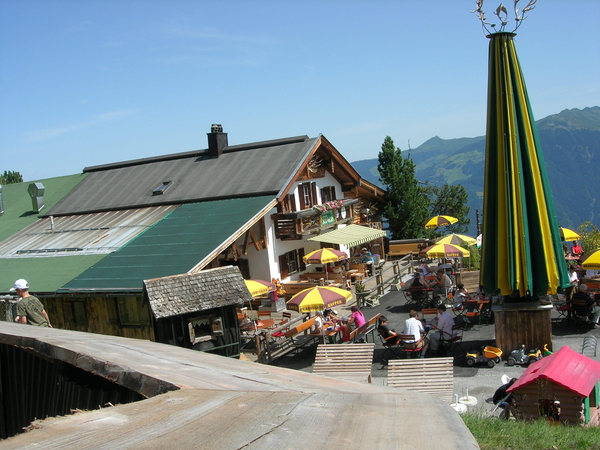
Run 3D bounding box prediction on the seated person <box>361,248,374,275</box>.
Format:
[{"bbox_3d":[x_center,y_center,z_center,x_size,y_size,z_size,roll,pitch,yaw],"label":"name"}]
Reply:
[{"bbox_3d":[3.074,1.706,29.913,0.700,1.270,0.500,-7,5,-12],"label":"seated person"}]

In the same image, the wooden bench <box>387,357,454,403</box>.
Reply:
[{"bbox_3d":[2.392,3.301,13.182,1.330,0.910,1.150,-4,4,15],"label":"wooden bench"}]

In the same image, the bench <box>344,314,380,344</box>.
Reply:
[{"bbox_3d":[1.618,3.062,17.731,0.480,0.870,2.200,-3,5,27],"label":"bench"}]

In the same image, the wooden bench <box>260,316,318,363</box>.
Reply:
[{"bbox_3d":[0.278,3.226,18.652,0.660,0.900,2.250,-4,5,27],"label":"wooden bench"}]

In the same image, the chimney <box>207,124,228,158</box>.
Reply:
[{"bbox_3d":[-3.753,-3.755,29.941,0.520,1.550,0.900,-4,5,27],"label":"chimney"}]

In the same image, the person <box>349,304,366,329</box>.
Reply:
[{"bbox_3d":[1.679,2.884,18.577,0.750,1.260,0.500,-4,5,27],"label":"person"}]

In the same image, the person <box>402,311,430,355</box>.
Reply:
[{"bbox_3d":[2.884,2.821,16.542,0.520,1.270,0.850,-4,4,18],"label":"person"}]

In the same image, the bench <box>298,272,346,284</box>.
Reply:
[{"bbox_3d":[0.904,2.454,26.572,1.950,0.880,0.580,-4,6,29],"label":"bench"}]

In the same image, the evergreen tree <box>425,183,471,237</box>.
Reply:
[{"bbox_3d":[9.405,-0.733,42.000,2.900,3.900,2.900,-4,5,27],"label":"evergreen tree"}]

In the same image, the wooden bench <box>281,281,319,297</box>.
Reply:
[{"bbox_3d":[0.129,2.674,25.052,1.850,0.880,0.580,-4,6,29],"label":"wooden bench"}]

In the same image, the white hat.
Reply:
[{"bbox_3d":[-3.828,0.823,9.000,0.265,0.155,0.185,-4,5,22],"label":"white hat"}]

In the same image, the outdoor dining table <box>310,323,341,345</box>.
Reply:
[{"bbox_3d":[1.007,3.132,18.211,0.650,0.770,2.150,-4,5,25],"label":"outdoor dining table"}]

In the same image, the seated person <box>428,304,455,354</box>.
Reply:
[{"bbox_3d":[3.676,2.731,17.050,0.800,1.320,0.500,-4,5,34],"label":"seated person"}]

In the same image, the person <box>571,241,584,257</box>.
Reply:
[{"bbox_3d":[10.900,1.250,26.000,0.520,1.300,0.780,-4,5,27],"label":"person"}]

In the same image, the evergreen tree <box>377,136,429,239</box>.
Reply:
[{"bbox_3d":[6.451,-1.864,41.055,2.950,7.200,2.900,-6,5,0],"label":"evergreen tree"}]

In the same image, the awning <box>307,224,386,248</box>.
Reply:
[{"bbox_3d":[2.277,0.541,29.950,1.750,0.540,4.690,-4,6,29],"label":"awning"}]

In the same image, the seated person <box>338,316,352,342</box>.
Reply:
[{"bbox_3d":[1.089,2.993,17.466,0.650,1.130,0.420,-3,5,27],"label":"seated person"}]

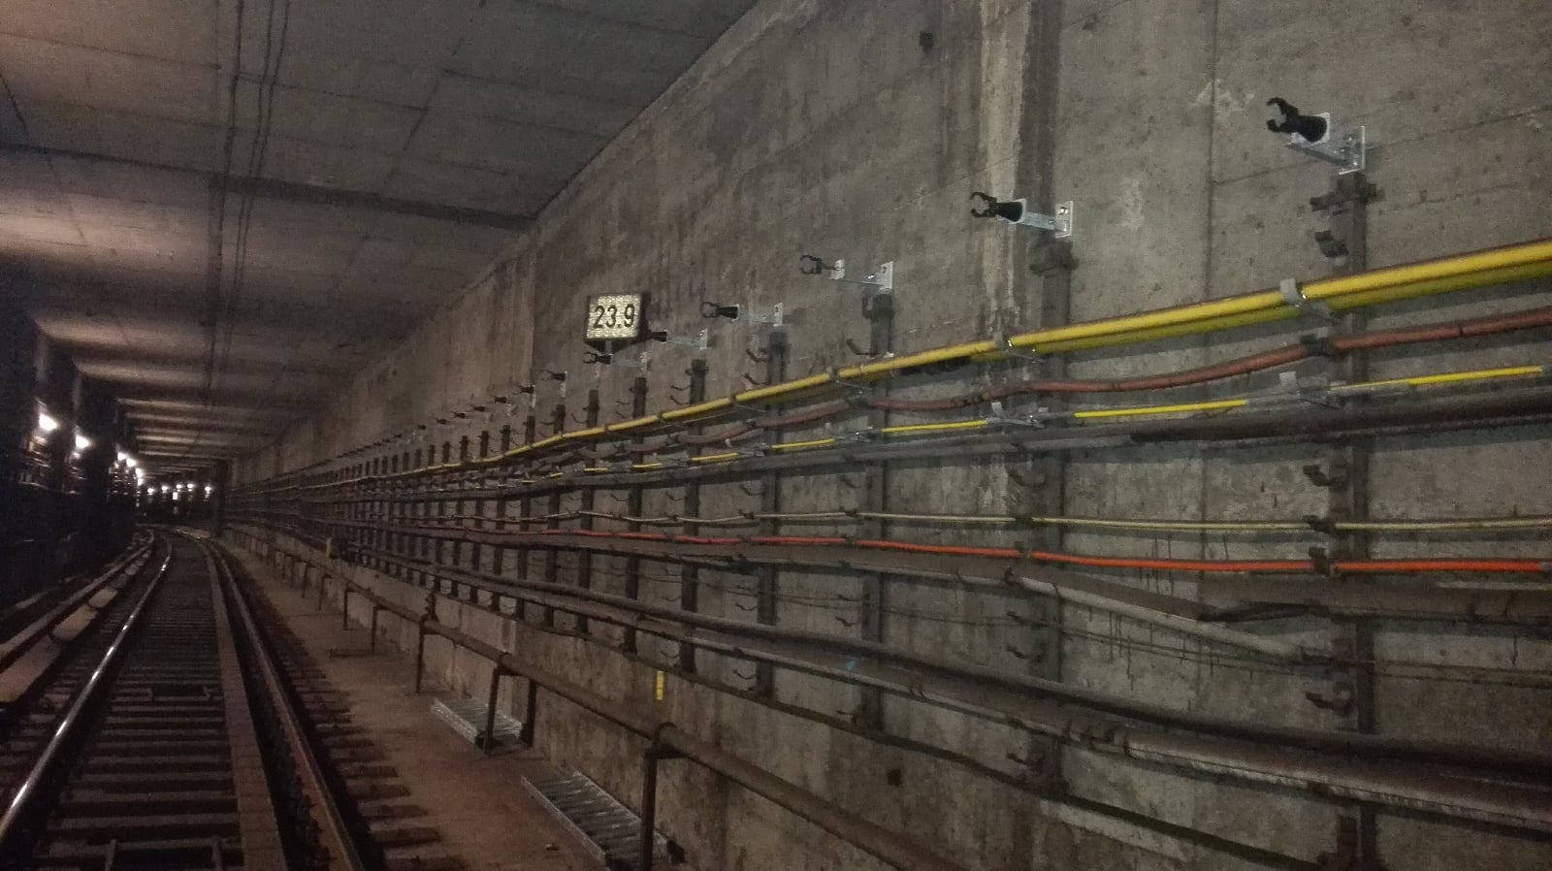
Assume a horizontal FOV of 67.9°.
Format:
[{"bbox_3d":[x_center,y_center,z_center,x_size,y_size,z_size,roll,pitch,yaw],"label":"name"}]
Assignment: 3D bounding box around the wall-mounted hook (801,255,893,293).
[{"bbox_3d":[0.260,-0.610,4.275,0.365,0.103,0.085,4,-5,-24],"label":"wall-mounted hook"}]

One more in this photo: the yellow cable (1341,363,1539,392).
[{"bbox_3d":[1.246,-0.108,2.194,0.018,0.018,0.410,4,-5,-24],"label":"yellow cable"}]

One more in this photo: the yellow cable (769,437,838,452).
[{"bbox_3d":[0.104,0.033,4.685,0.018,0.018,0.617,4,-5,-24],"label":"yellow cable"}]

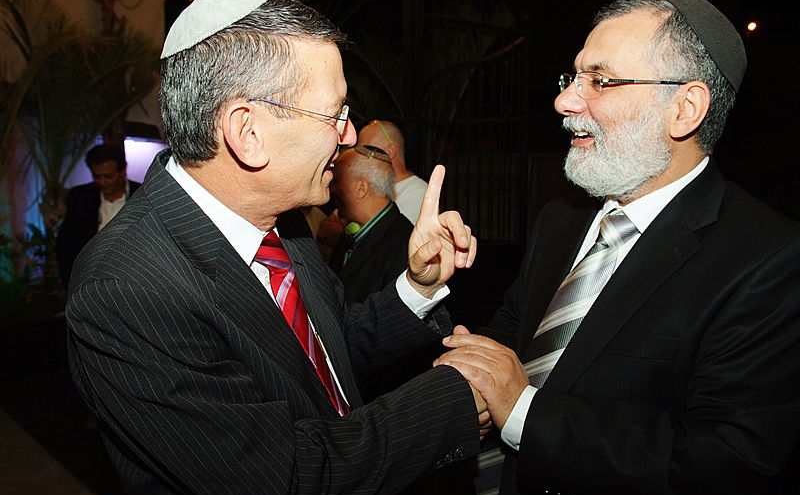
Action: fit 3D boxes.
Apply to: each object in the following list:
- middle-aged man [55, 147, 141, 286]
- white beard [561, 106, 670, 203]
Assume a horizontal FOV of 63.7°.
[{"bbox_3d":[-1.290,0.380,2.980,0.520,1.700,0.320,-1,5,-13],"label":"middle-aged man"},{"bbox_3d":[0.270,-0.115,0.830,0.120,0.125,0.150,3,5,-6],"label":"white beard"}]

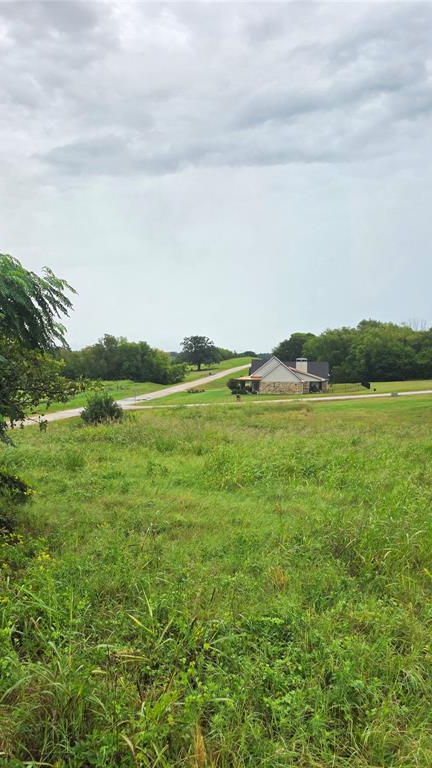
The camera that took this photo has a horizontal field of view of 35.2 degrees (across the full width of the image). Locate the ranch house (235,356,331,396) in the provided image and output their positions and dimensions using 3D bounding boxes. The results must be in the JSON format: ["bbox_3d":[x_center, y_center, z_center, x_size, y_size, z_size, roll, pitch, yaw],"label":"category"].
[{"bbox_3d":[14.900,-2.000,149.000,20.500,7.800,20.000,0,1,9],"label":"ranch house"}]

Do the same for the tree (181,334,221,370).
[{"bbox_3d":[-4.800,-9.600,210.000,12.400,11.100,12.000,0,1,0],"label":"tree"}]

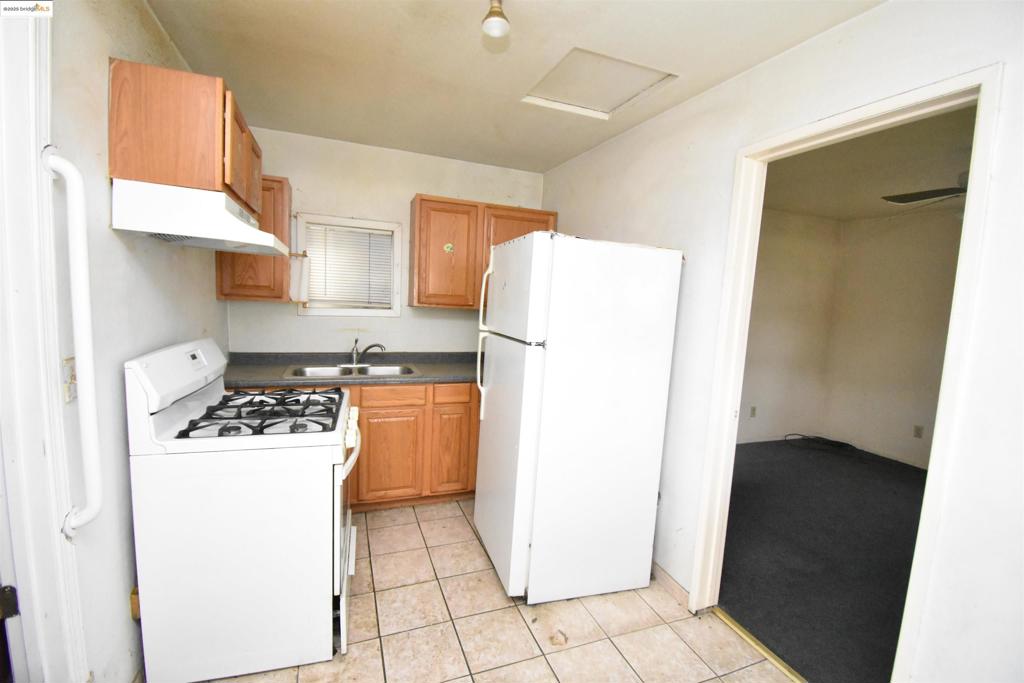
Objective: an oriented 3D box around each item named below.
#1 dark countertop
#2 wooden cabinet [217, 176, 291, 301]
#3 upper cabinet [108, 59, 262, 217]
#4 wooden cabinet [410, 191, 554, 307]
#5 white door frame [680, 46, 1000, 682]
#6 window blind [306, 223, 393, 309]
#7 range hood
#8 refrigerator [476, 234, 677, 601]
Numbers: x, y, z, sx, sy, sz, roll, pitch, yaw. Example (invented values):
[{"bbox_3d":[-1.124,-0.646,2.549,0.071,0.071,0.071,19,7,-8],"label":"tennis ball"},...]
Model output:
[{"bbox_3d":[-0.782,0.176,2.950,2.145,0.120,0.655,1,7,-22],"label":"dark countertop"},{"bbox_3d":[-1.615,-0.636,2.691,0.379,0.759,0.325,1,7,-22],"label":"wooden cabinet"},{"bbox_3d":[-1.266,-0.752,1.759,0.325,0.365,0.750,0,7,-23],"label":"upper cabinet"},{"bbox_3d":[-0.216,-0.631,3.253,1.062,0.762,0.325,1,7,-22],"label":"wooden cabinet"},{"bbox_3d":[1.113,0.287,1.589,0.150,2.117,0.792,1,7,-22],"label":"white door frame"},{"bbox_3d":[-1.164,-0.529,3.079,0.584,0.580,0.040,1,7,-22],"label":"window blind"},{"bbox_3d":[-1.222,-0.485,1.806,0.450,0.170,0.740,0,7,-23],"label":"range hood"},{"bbox_3d":[0.277,0.370,2.331,0.790,1.710,0.700,1,6,-18],"label":"refrigerator"}]

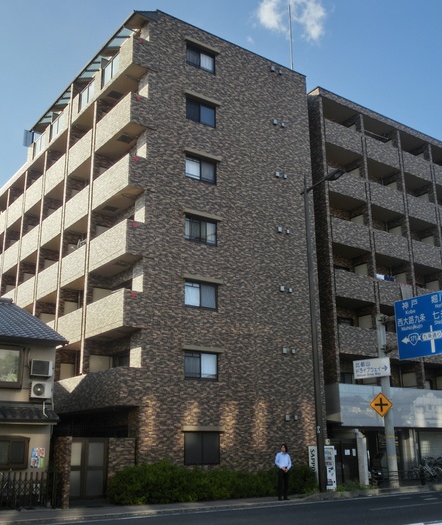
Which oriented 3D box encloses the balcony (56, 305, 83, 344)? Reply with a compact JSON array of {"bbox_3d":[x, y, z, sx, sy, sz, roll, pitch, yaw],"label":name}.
[{"bbox_3d":[-6.320,2.987,27.193,0.806,1.459,3.060,11,-20,-35],"label":"balcony"}]

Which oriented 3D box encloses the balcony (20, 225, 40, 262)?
[{"bbox_3d":[-10.167,-1.032,33.801,0.806,1.418,3.162,11,-20,-35],"label":"balcony"}]

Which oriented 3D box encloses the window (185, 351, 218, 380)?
[{"bbox_3d":[-0.799,4.197,24.562,1.654,1.112,0.150,11,-20,-35],"label":"window"}]

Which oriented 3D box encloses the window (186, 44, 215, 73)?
[{"bbox_3d":[-0.946,-9.336,27.874,1.588,1.078,0.154,11,-21,-35],"label":"window"}]

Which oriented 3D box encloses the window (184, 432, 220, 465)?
[{"bbox_3d":[-0.735,7.052,23.021,1.641,1.212,0.150,12,-21,-35],"label":"window"}]

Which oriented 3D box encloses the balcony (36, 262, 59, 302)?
[{"bbox_3d":[-7.954,1.023,29.782,1.250,1.300,2.922,12,-21,-35],"label":"balcony"}]

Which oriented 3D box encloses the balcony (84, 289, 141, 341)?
[{"bbox_3d":[-4.362,2.183,24.628,0.806,1.459,3.448,11,-20,-35],"label":"balcony"}]

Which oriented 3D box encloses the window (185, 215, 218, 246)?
[{"bbox_3d":[-0.863,-1.367,26.211,1.654,1.091,0.150,11,-20,-35],"label":"window"}]

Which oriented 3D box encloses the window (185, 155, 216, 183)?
[{"bbox_3d":[-0.881,-3.976,26.254,1.588,1.078,0.154,11,-21,-35],"label":"window"}]

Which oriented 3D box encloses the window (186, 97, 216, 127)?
[{"bbox_3d":[-0.913,-6.656,27.064,1.588,1.078,0.154,11,-21,-35],"label":"window"}]

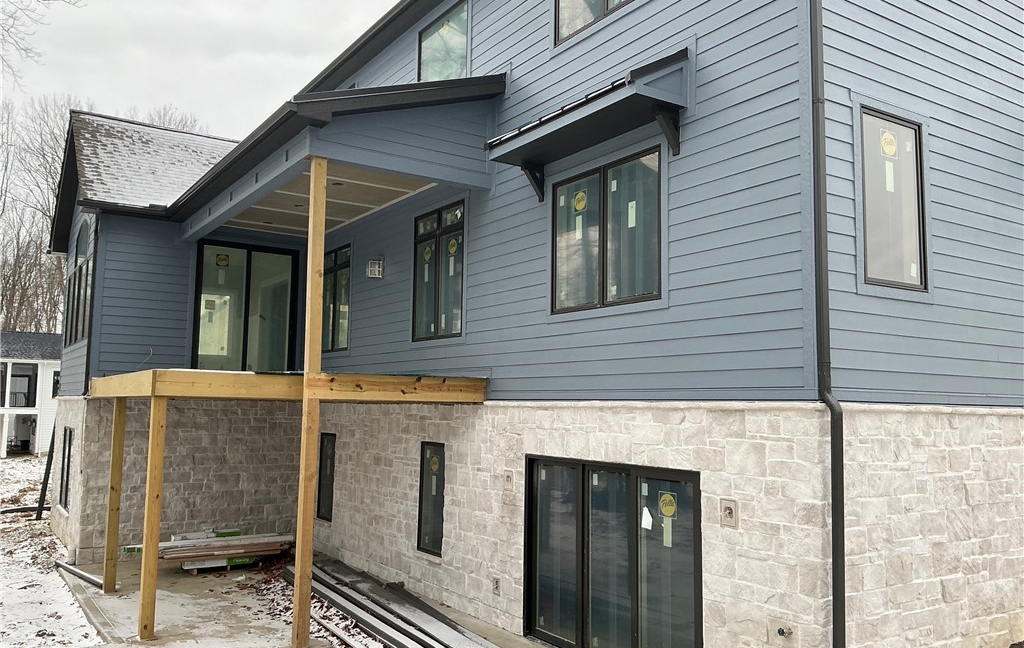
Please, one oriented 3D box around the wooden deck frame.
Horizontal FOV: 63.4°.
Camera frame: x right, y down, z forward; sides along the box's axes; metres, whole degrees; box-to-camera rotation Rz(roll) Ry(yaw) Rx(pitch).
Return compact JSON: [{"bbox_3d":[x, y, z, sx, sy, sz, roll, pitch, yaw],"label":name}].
[{"bbox_3d":[-3.627,1.059,11.933,3.642,5.384,6.236,4,-7,-34],"label":"wooden deck frame"}]

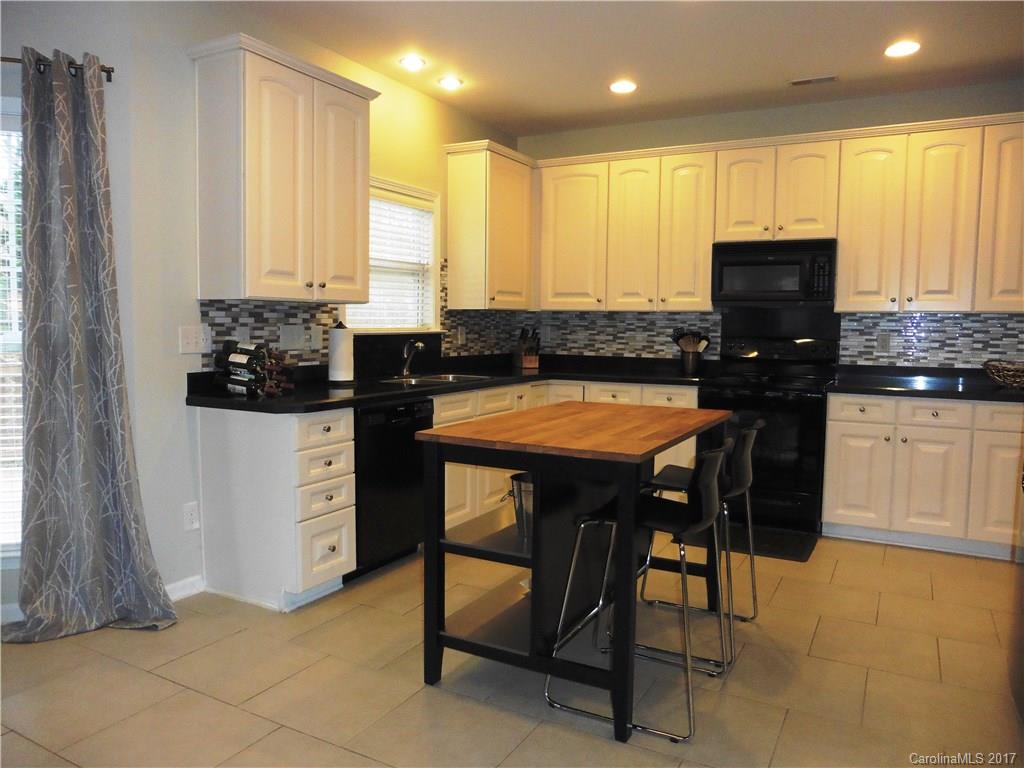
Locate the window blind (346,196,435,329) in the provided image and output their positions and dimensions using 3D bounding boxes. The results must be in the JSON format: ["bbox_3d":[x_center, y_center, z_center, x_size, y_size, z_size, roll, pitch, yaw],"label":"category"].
[{"bbox_3d":[-0.764,-0.757,4.506,0.050,0.813,0.865,3,6,28],"label":"window blind"}]

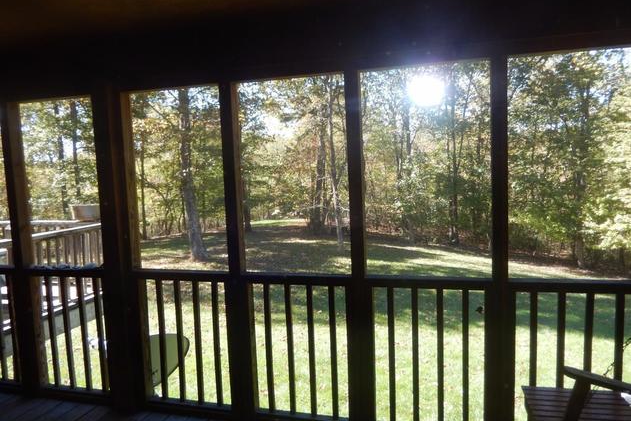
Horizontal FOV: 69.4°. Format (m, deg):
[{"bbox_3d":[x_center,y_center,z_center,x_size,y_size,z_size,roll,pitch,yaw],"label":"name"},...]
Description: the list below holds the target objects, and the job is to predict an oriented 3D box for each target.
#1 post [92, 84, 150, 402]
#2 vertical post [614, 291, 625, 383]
[{"bbox_3d":[-1.296,0.316,3.052,0.210,2.130,0.150,-1,5,15],"label":"post"},{"bbox_3d":[1.556,0.834,2.337,0.034,0.840,0.034,-1,5,15],"label":"vertical post"}]

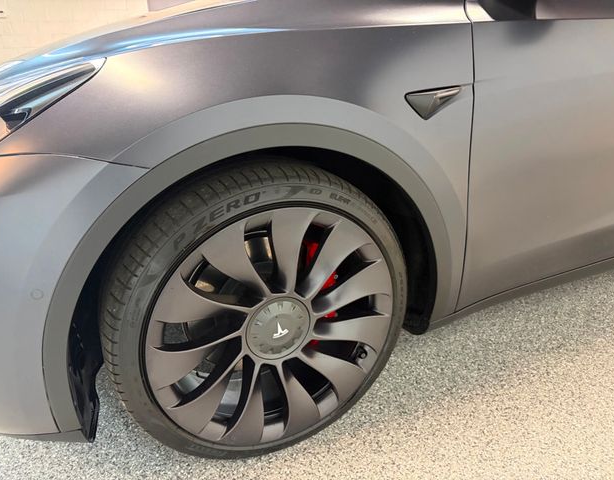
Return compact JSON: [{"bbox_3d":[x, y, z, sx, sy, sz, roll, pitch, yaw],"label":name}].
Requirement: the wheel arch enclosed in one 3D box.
[{"bbox_3d":[-0.064,-0.003,1.003,0.920,0.580,0.170,-10,24,-22],"label":"wheel arch"}]

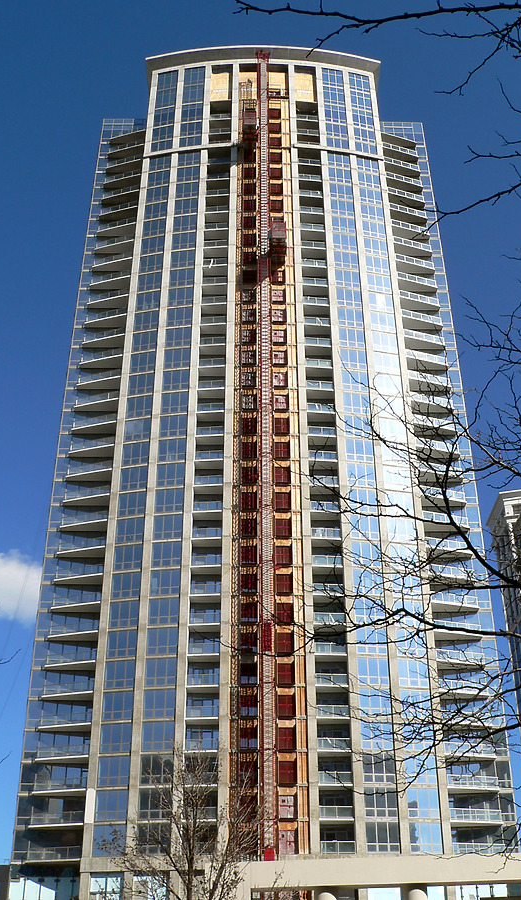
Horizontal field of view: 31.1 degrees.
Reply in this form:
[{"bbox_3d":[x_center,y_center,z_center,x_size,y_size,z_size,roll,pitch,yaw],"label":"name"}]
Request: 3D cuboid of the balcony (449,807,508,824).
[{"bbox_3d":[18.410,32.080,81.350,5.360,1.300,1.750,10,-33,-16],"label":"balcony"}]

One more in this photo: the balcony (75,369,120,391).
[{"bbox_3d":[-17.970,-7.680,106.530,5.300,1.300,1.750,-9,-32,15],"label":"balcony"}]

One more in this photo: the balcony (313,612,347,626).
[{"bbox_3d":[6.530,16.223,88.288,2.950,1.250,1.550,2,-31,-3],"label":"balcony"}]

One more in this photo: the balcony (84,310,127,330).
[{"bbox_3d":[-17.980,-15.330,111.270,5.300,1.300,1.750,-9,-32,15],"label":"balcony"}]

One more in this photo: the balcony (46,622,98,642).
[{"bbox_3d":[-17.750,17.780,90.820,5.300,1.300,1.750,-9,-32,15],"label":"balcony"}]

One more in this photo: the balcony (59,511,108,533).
[{"bbox_3d":[-18.035,7.209,96.175,5.250,1.270,2.250,-6,-32,10],"label":"balcony"}]

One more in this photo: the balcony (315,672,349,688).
[{"bbox_3d":[6.470,21.190,85.030,2.900,1.300,1.550,0,-31,0],"label":"balcony"}]

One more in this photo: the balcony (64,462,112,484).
[{"bbox_3d":[-18.057,2.145,99.218,5.250,1.270,2.250,-6,-32,10],"label":"balcony"}]

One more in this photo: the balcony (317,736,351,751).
[{"bbox_3d":[6.450,26.140,81.950,2.900,1.300,1.550,0,-31,0],"label":"balcony"}]

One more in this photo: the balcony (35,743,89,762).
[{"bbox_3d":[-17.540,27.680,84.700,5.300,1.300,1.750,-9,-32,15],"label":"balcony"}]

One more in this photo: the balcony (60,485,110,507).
[{"bbox_3d":[-18.048,4.678,97.696,5.250,1.270,2.250,-6,-32,10],"label":"balcony"}]

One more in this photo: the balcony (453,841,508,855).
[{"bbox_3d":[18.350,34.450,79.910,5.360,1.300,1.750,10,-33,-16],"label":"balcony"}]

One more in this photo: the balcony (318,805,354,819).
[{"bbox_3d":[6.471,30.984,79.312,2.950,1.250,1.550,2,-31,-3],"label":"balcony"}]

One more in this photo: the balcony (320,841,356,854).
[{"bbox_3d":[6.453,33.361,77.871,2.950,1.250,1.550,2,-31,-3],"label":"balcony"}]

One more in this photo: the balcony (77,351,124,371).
[{"bbox_3d":[-18.055,-10.508,106.831,5.250,1.270,2.250,-6,-32,10],"label":"balcony"}]

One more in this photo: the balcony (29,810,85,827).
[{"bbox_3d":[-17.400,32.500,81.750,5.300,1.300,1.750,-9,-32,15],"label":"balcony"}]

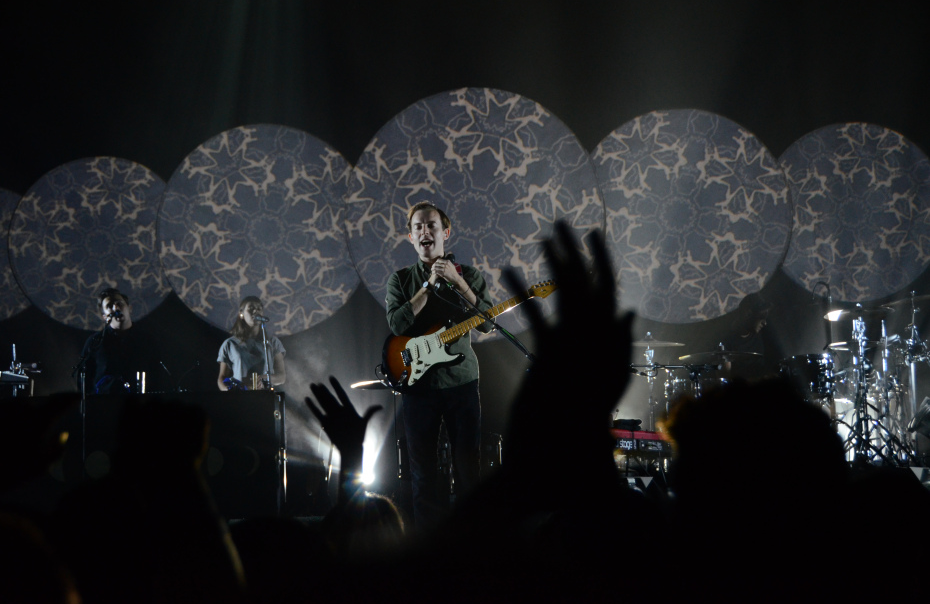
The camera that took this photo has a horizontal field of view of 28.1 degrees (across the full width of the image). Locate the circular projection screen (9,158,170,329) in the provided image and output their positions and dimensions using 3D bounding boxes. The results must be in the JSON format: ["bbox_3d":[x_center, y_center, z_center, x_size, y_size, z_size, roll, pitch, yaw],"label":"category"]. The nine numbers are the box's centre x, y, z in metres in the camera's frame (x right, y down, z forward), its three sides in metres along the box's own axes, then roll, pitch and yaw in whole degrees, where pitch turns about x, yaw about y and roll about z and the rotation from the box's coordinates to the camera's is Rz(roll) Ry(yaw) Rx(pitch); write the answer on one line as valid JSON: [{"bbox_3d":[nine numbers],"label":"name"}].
[{"bbox_3d":[-3.162,-0.498,15.800,1.450,1.450,0.070,-2,-4,0],"label":"circular projection screen"}]

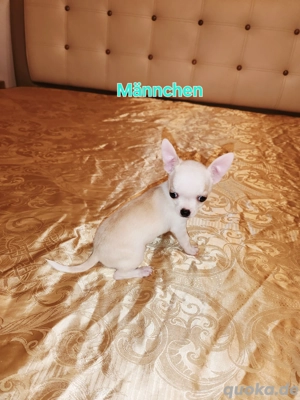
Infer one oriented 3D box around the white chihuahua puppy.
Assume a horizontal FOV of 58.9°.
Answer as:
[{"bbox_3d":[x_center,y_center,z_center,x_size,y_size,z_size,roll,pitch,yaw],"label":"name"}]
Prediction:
[{"bbox_3d":[-0.029,0.020,0.499,0.322,0.224,0.125,-10,39,-20],"label":"white chihuahua puppy"}]

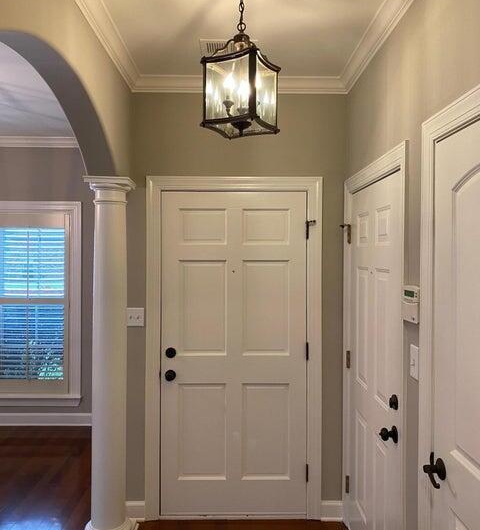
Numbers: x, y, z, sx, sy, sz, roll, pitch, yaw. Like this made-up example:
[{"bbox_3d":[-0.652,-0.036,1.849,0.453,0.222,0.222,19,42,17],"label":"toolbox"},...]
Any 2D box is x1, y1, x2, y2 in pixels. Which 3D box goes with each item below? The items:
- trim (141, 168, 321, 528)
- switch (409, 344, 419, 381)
[{"bbox_3d":[-0.037,0.530,3.008,1.108,2.165,0.050,0,1,-1],"label":"trim"},{"bbox_3d":[0.674,0.374,1.858,0.014,0.122,0.079,0,1,-1],"label":"switch"}]

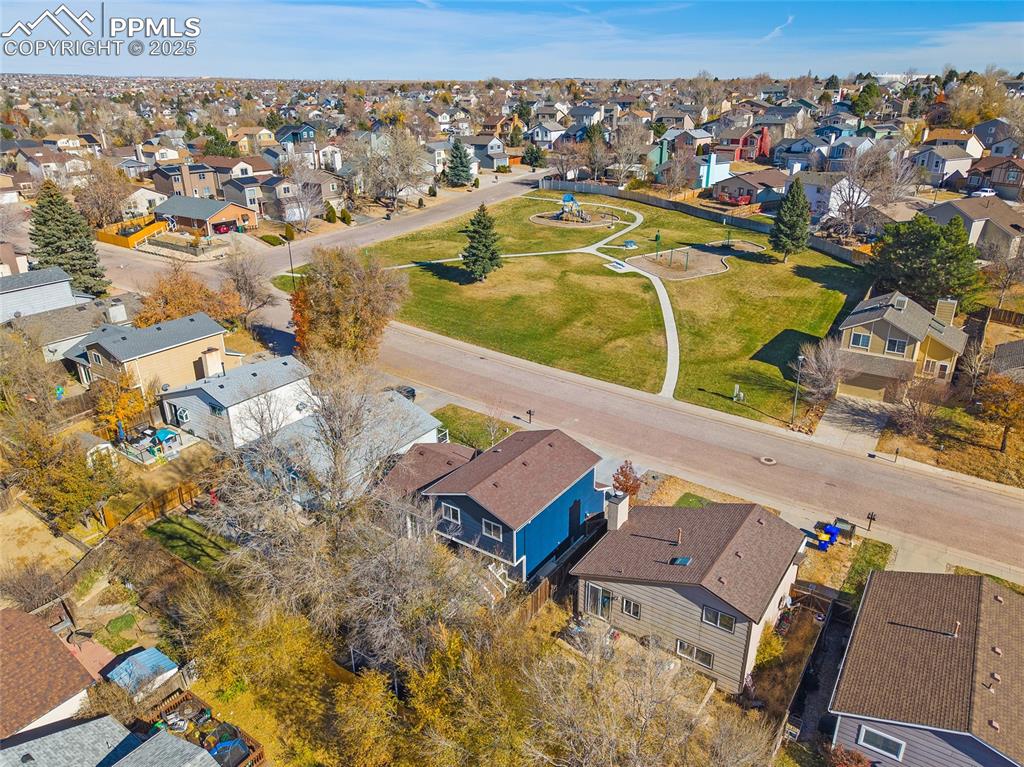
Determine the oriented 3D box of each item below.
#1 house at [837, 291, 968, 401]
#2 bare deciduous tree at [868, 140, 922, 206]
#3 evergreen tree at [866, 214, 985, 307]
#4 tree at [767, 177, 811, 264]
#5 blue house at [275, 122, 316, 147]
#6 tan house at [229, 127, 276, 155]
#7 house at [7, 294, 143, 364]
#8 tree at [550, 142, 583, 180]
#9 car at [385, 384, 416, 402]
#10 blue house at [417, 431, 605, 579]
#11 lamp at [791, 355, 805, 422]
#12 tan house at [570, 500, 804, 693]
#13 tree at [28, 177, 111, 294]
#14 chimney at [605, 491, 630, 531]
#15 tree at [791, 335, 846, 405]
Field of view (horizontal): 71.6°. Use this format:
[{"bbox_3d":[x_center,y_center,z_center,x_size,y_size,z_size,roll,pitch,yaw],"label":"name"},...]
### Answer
[{"bbox_3d":[38.770,-3.010,69.960,10.200,7.800,12.000,14,27,31],"label":"house"},{"bbox_3d":[77.284,-41.917,143.000,10.300,12.400,9.600,11,26,25],"label":"bare deciduous tree"},{"bbox_3d":[52.318,-15.727,90.000,13.000,11.200,11.000,12,27,28],"label":"evergreen tree"},{"bbox_3d":[41.430,-24.010,104.810,5.910,12.290,5.910,0,23,0],"label":"tree"},{"bbox_3d":[-67.580,-77.270,222.000,11.000,7.600,10.500,-9,25,-20],"label":"blue house"},{"bbox_3d":[-79.415,-74.346,218.000,10.500,7.800,10.000,15,28,32],"label":"tan house"},{"bbox_3d":[-47.176,-6.068,78.203,10.300,5.000,12.556,14,27,32],"label":"house"},{"bbox_3d":[10.899,-44.034,141.905,6.122,7.439,6.122,0,23,4],"label":"tree"},{"bbox_3d":[-10.820,1.310,65.000,1.850,1.550,4.600,16,28,33],"label":"car"},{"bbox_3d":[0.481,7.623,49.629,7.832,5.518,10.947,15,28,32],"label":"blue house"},{"bbox_3d":[26.236,0.666,65.204,0.500,6.880,0.750,14,27,33],"label":"lamp"},{"bbox_3d":[10.068,10.885,41.399,10.947,6.230,8.722,15,28,32],"label":"tan house"},{"bbox_3d":[-61.920,-20.320,98.040,10.640,15.100,10.640,0,23,0],"label":"tree"},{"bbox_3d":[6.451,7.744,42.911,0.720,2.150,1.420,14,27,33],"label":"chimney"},{"bbox_3d":[30.533,-1.059,70.460,4.751,6.450,4.751,9,25,23],"label":"tree"}]

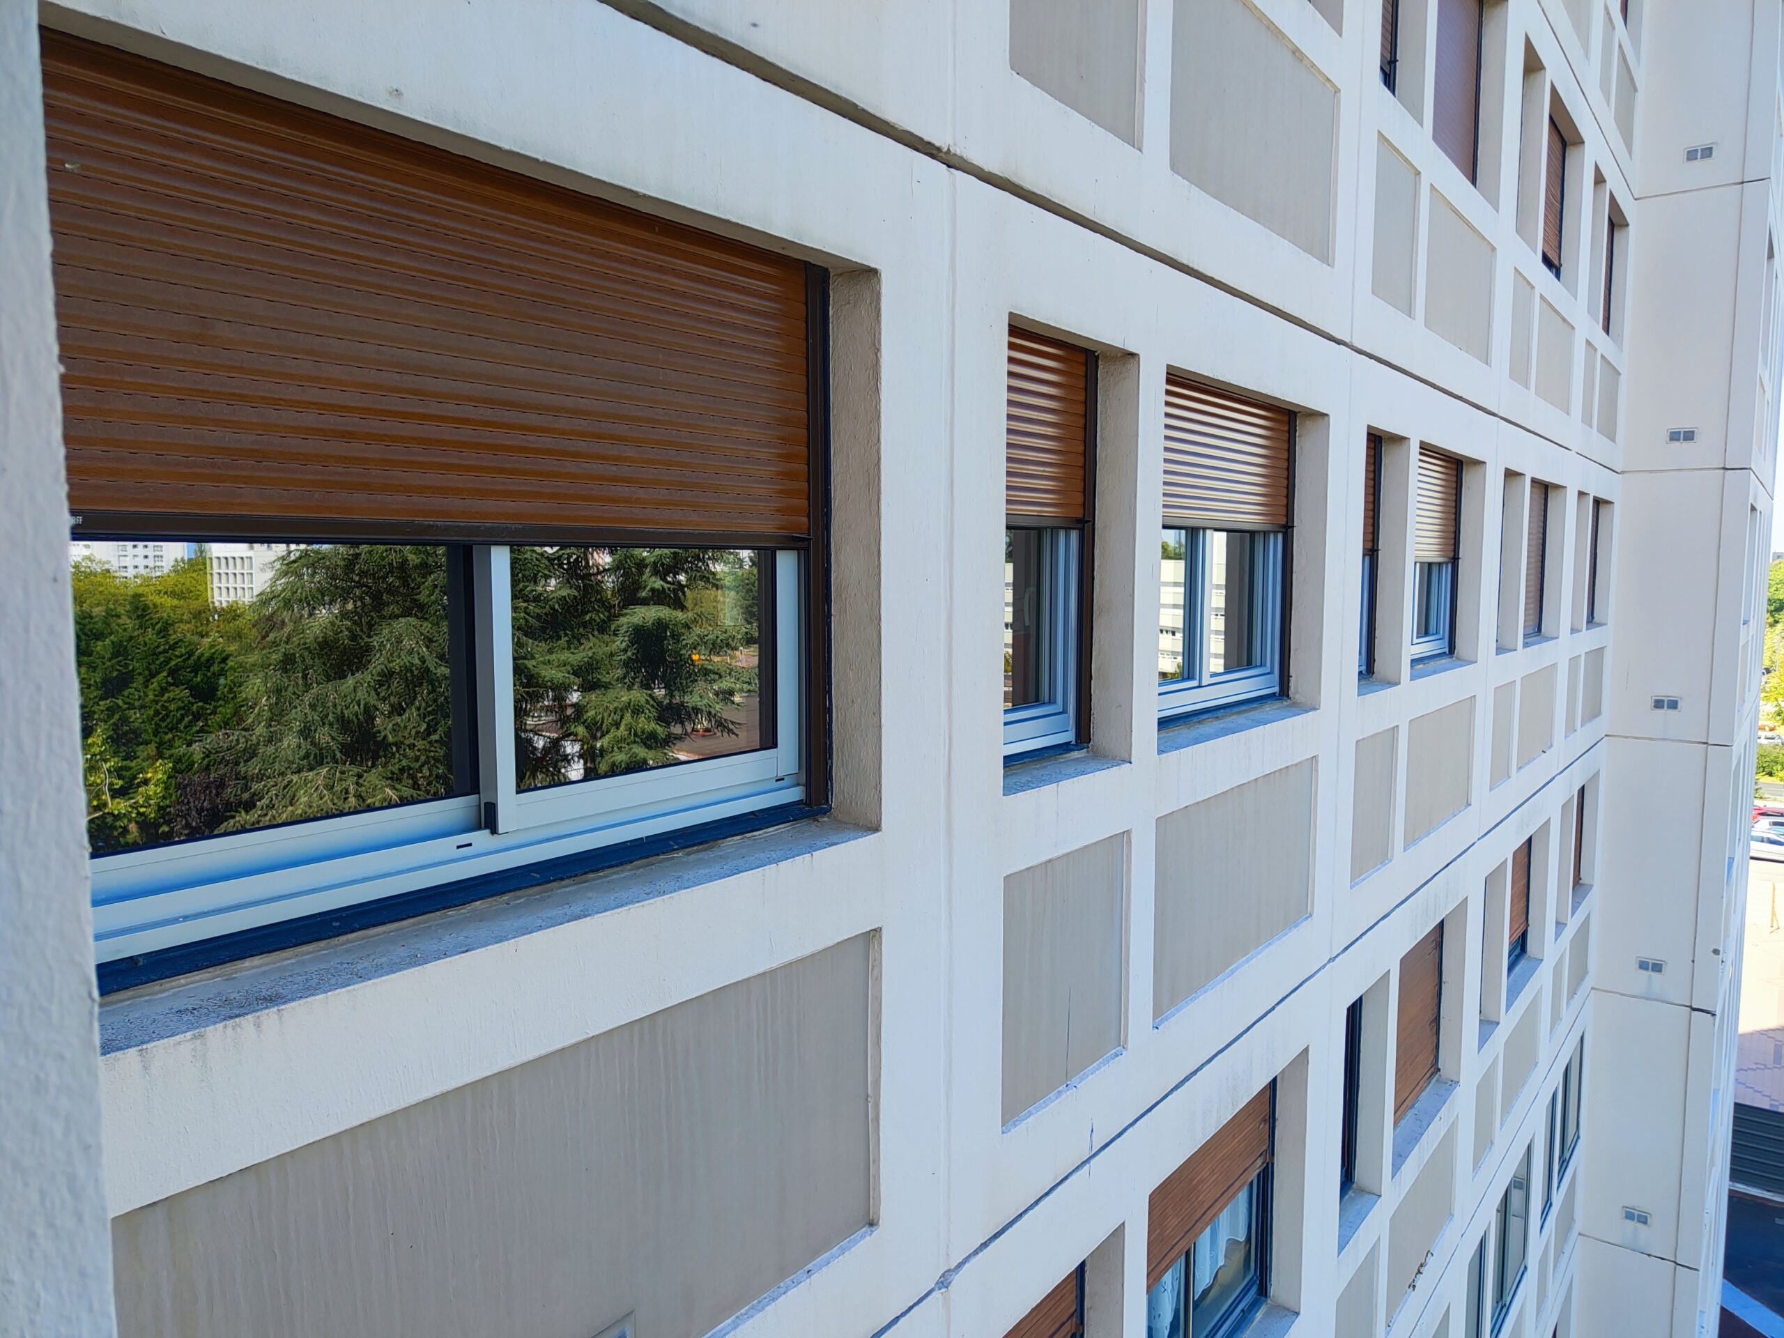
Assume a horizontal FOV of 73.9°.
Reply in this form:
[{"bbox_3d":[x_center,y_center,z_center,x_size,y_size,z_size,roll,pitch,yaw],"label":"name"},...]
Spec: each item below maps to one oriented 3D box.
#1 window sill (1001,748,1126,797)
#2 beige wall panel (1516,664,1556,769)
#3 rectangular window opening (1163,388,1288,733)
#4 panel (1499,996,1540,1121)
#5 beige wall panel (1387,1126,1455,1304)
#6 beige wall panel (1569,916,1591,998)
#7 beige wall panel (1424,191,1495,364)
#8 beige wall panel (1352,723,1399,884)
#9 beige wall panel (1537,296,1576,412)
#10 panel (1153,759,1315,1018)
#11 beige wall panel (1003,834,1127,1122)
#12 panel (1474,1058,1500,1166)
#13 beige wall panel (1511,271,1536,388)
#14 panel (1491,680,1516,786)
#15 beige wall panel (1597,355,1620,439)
[{"bbox_3d":[0.450,0.283,3.420,0.172,0.051,0.719,4,6,38],"label":"window sill"},{"bbox_3d":[5.033,0.359,9.264,0.038,0.677,1.544,4,6,38],"label":"beige wall panel"},{"bbox_3d":[1.193,-0.400,4.428,0.140,1.220,1.571,4,6,38],"label":"rectangular window opening"},{"bbox_3d":[4.982,3.046,9.421,0.050,0.693,1.535,4,6,38],"label":"panel"},{"bbox_3d":[3.139,3.252,7.048,0.050,0.693,1.540,4,6,38],"label":"beige wall panel"},{"bbox_3d":[6.854,2.874,11.849,0.038,0.677,1.380,4,6,38],"label":"beige wall panel"},{"bbox_3d":[3.179,-2.152,6.636,0.038,0.677,1.544,4,6,38],"label":"beige wall panel"},{"bbox_3d":[2.355,0.660,5.821,0.038,0.677,0.705,4,6,38],"label":"beige wall panel"},{"bbox_3d":[5.036,-2.360,9.024,0.038,0.677,1.544,4,6,38],"label":"beige wall panel"},{"bbox_3d":[1.303,0.768,4.444,0.050,0.693,1.571,4,6,38],"label":"panel"},{"bbox_3d":[0.488,0.859,3.396,0.050,0.693,0.722,4,6,38],"label":"beige wall panel"},{"bbox_3d":[4.152,3.139,8.353,0.050,0.693,0.678,4,6,38],"label":"panel"},{"bbox_3d":[4.158,-2.240,7.881,0.050,0.693,0.678,4,6,38],"label":"beige wall panel"},{"bbox_3d":[4.213,0.451,8.209,0.038,0.677,0.705,4,6,38],"label":"panel"},{"bbox_3d":[6.779,-2.533,11.256,0.050,0.693,1.299,4,6,38],"label":"beige wall panel"}]

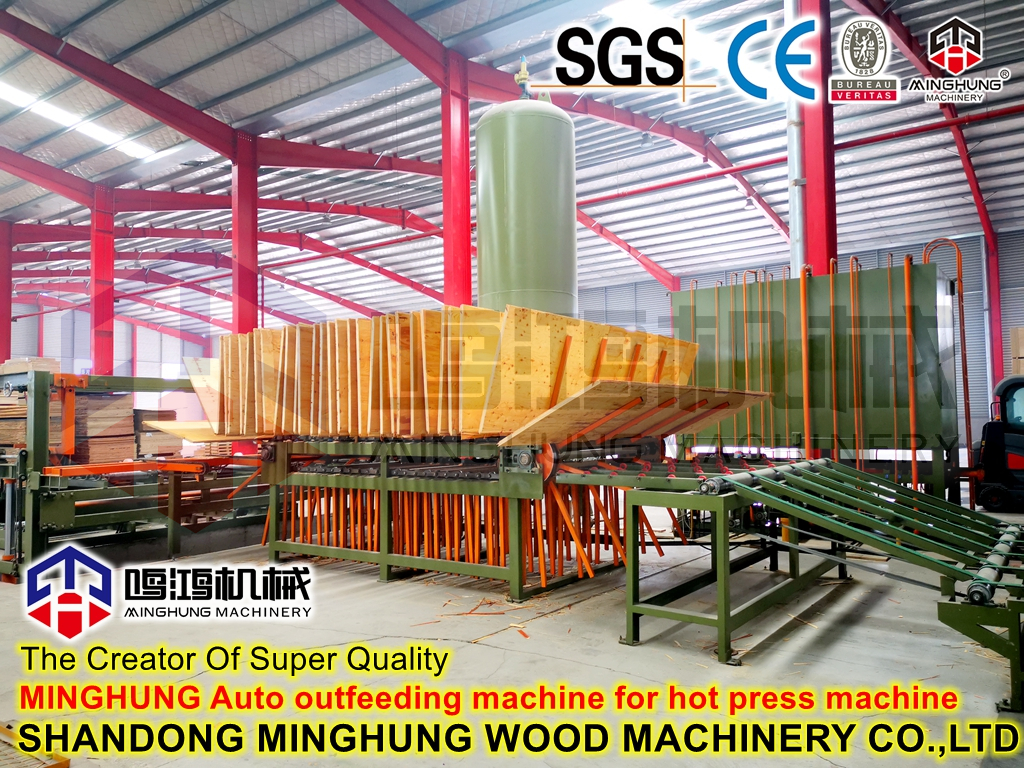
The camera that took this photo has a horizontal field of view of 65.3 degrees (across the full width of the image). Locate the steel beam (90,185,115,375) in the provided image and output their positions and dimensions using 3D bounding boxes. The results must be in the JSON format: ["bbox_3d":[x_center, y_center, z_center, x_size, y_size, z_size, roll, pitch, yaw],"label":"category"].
[{"bbox_3d":[-16.714,-2.281,32.541,0.329,11.567,0.705,-3,-4,37],"label":"steel beam"}]

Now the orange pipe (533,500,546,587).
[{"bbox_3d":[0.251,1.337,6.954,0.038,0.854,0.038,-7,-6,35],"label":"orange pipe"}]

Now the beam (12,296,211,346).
[{"bbox_3d":[-37.540,-6.112,77.718,0.314,0.862,17.836,-3,-12,37],"label":"beam"}]

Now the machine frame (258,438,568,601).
[{"bbox_3d":[-0.645,1.381,9.543,4.108,1.501,2.640,-3,-3,35],"label":"machine frame"}]

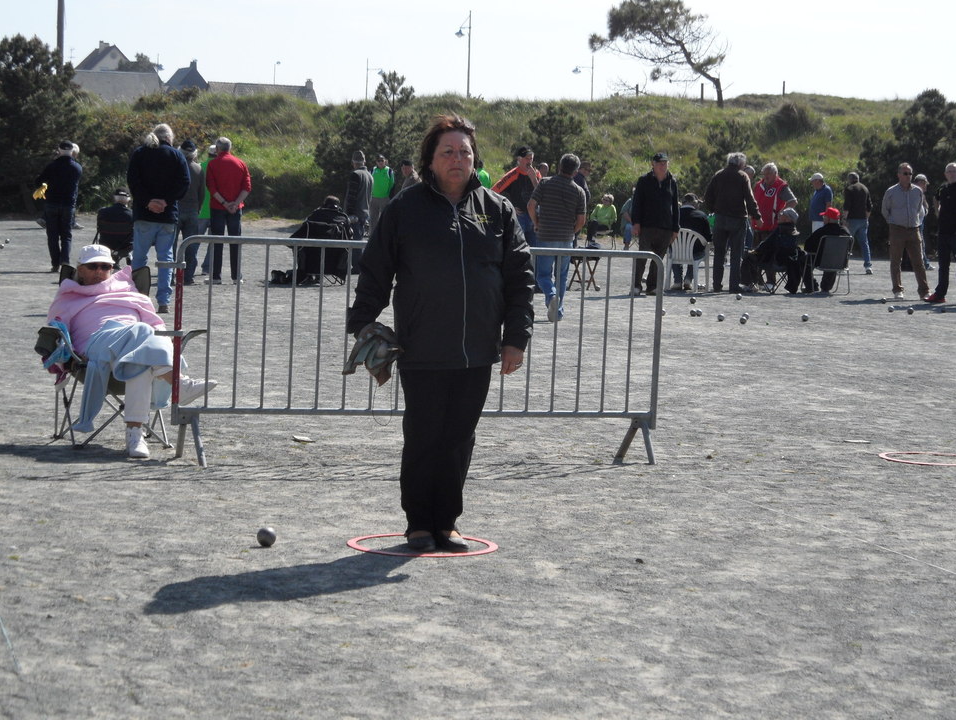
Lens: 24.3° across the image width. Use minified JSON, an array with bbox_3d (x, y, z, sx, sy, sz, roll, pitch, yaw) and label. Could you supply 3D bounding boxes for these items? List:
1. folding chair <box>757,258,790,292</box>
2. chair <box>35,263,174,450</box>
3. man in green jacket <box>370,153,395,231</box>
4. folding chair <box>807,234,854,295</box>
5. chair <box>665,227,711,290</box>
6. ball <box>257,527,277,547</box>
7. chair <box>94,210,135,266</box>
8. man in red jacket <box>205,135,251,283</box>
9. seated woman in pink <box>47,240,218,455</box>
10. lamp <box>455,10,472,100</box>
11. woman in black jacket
[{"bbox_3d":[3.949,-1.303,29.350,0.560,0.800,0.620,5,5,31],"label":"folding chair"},{"bbox_3d":[-1.870,-0.020,11.680,0.850,0.920,0.640,0,5,-20],"label":"chair"},{"bbox_3d":[-1.860,-3.100,42.700,0.520,1.750,0.330,2,5,4],"label":"man in green jacket"},{"bbox_3d":[4.645,-1.259,29.400,0.540,0.790,0.600,1,5,-18],"label":"folding chair"},{"bbox_3d":[2.752,-1.307,29.000,0.570,0.820,0.570,3,5,17],"label":"chair"},{"bbox_3d":[-0.818,0.684,8.580,0.074,0.074,0.074,2,5,0],"label":"ball"},{"bbox_3d":[-5.030,-1.670,31.000,0.780,0.820,0.580,2,5,-2],"label":"chair"},{"bbox_3d":[-3.094,-1.846,27.400,0.560,1.790,0.380,1,5,-11],"label":"man in red jacket"},{"bbox_3d":[-1.810,-0.070,11.480,0.820,1.050,0.820,1,5,-19],"label":"seated woman in pink"},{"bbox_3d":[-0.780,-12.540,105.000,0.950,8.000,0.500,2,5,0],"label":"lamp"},{"bbox_3d":[-0.140,-0.100,8.600,0.690,1.660,0.400,2,5,-6],"label":"woman in black jacket"}]

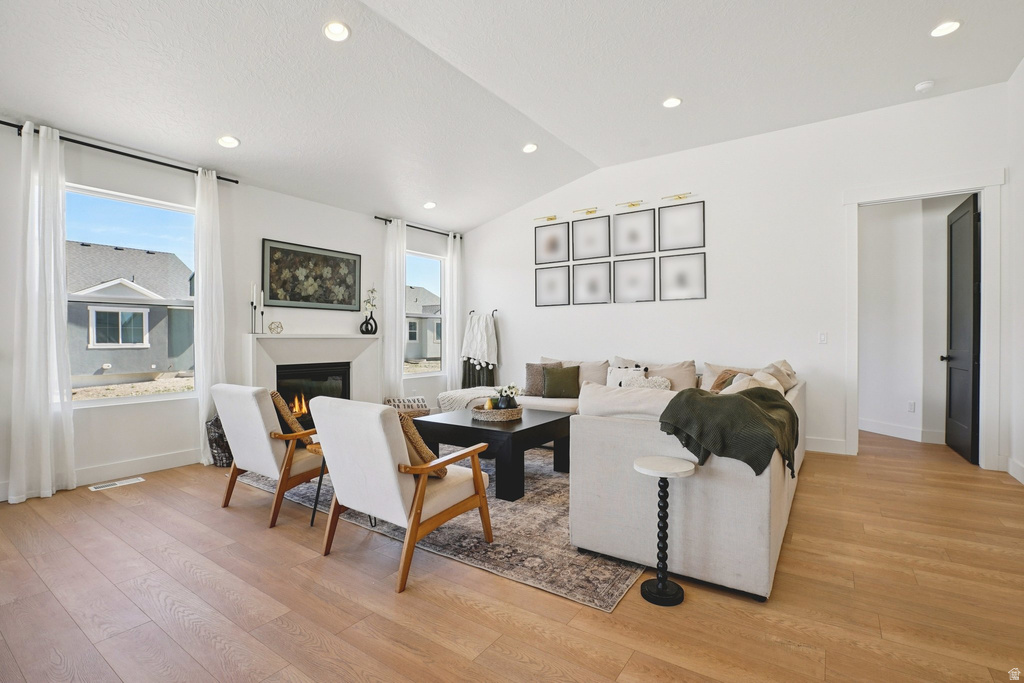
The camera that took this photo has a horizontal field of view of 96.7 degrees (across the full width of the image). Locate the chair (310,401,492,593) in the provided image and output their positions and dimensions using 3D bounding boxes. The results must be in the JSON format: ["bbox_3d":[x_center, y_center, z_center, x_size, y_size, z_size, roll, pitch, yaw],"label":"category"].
[{"bbox_3d":[-0.592,0.701,2.445,0.650,0.860,0.750,0,1,36],"label":"chair"}]

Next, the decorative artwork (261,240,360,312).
[{"bbox_3d":[-2.168,-0.702,5.084,0.040,0.675,1.155,0,1,36],"label":"decorative artwork"}]

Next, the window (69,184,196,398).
[{"bbox_3d":[-3.143,-0.349,3.806,0.100,1.700,0.950,0,1,36],"label":"window"}]

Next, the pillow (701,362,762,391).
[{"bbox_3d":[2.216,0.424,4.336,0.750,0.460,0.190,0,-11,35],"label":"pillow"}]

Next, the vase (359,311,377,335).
[{"bbox_3d":[-1.735,-0.227,5.521,0.100,0.285,0.240,0,1,36],"label":"vase"}]

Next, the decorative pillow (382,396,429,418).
[{"bbox_3d":[-1.286,0.806,5.600,0.550,0.310,0.140,0,-32,-28],"label":"decorative pillow"}]

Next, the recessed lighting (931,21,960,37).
[{"bbox_3d":[3.052,-2.199,3.206,0.170,0.030,0.170,0,1,36],"label":"recessed lighting"}]

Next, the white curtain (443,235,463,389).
[{"bbox_3d":[-0.860,-0.281,6.843,0.120,2.690,0.270,0,1,35],"label":"white curtain"}]

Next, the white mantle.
[{"bbox_3d":[-2.109,0.518,5.061,0.170,1.190,1.540,0,1,36],"label":"white mantle"}]

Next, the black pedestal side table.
[{"bbox_3d":[0.685,0.845,2.053,0.285,0.570,0.285,0,0,4],"label":"black pedestal side table"}]

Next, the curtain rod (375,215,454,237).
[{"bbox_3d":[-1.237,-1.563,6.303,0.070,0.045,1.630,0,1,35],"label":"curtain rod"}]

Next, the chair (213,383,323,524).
[{"bbox_3d":[-1.531,0.695,3.110,0.640,0.840,0.770,0,1,35],"label":"chair"}]

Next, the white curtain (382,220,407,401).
[{"bbox_3d":[-1.509,-0.252,5.864,0.120,2.660,0.290,0,1,35],"label":"white curtain"}]

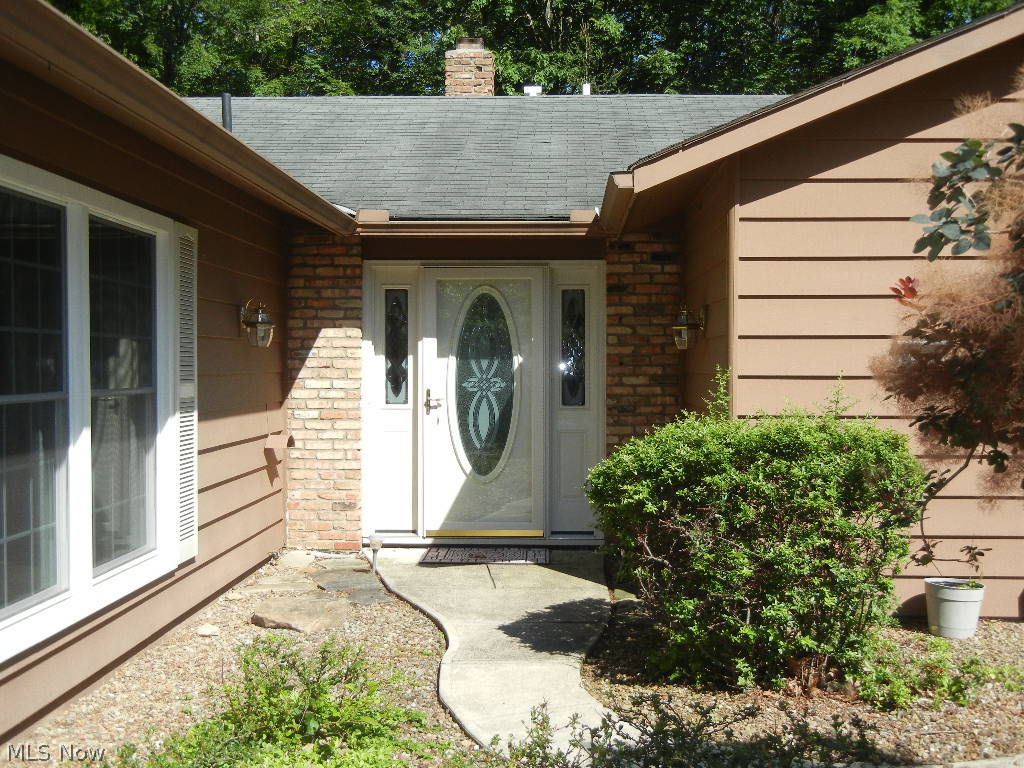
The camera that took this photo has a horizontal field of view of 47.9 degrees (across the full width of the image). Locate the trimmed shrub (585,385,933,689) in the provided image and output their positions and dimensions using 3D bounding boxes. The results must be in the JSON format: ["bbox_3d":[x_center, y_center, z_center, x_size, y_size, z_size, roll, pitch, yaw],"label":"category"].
[{"bbox_3d":[1.091,0.654,5.150,1.480,1.340,1.250,0,1,2],"label":"trimmed shrub"}]

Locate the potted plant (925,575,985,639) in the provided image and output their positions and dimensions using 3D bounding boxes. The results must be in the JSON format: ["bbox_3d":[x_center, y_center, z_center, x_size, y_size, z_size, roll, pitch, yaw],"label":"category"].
[{"bbox_3d":[2.268,1.157,5.920,0.305,0.270,0.305,3,1,2],"label":"potted plant"}]

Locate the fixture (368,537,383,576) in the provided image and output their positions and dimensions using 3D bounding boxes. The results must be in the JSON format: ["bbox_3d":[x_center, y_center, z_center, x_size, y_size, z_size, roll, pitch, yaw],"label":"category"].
[{"bbox_3d":[-0.893,1.119,7.550,0.090,0.250,0.090,0,1,2],"label":"fixture"}]

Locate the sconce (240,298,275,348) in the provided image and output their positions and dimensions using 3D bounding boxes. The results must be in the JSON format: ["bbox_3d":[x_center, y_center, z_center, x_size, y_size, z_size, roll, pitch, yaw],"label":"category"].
[{"bbox_3d":[-1.592,-0.377,7.248,0.200,0.315,0.175,0,1,2],"label":"sconce"}]

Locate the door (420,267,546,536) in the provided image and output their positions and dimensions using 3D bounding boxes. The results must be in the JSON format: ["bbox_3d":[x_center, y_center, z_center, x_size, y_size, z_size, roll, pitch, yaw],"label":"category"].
[{"bbox_3d":[-0.209,0.129,8.480,0.925,1.985,0.080,0,1,2],"label":"door"}]

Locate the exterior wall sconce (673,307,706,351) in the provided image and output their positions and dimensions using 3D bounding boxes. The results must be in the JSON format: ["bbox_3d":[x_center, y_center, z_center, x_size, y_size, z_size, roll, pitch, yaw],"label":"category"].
[{"bbox_3d":[1.123,-0.366,7.313,0.205,0.305,0.175,0,1,2],"label":"exterior wall sconce"}]

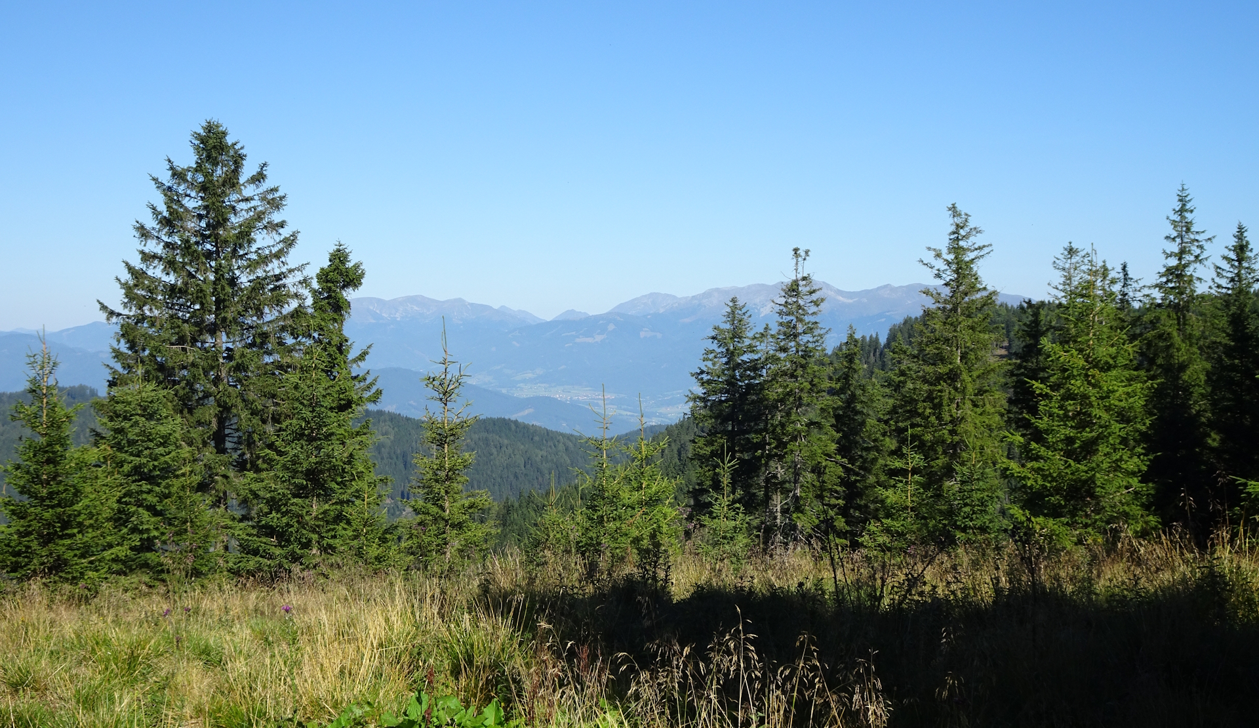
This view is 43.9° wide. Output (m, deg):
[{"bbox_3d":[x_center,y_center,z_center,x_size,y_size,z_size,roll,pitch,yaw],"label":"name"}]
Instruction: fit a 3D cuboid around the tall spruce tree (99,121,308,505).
[{"bbox_3d":[-6.092,-0.304,22.405,2.987,6.341,2.987,0,2,-15],"label":"tall spruce tree"}]

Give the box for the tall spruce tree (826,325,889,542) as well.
[{"bbox_3d":[3.656,1.204,24.946,1.192,3.647,1.192,0,2,8],"label":"tall spruce tree"}]

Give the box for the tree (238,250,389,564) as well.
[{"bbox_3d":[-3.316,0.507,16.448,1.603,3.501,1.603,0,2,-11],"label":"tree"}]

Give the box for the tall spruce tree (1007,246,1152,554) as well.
[{"bbox_3d":[5.035,0.461,17.447,1.624,3.538,1.624,0,2,16],"label":"tall spruce tree"}]

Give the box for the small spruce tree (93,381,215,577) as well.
[{"bbox_3d":[-4.599,1.136,14.971,1.168,1.964,1.168,-1,2,-17],"label":"small spruce tree"}]

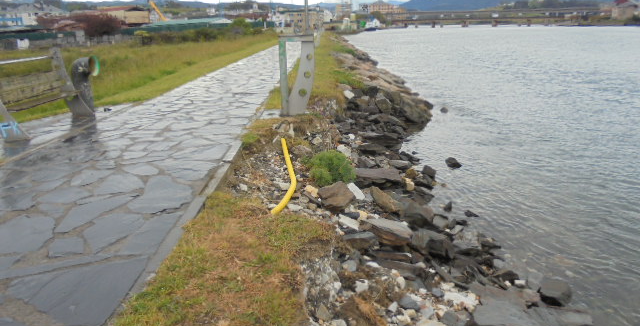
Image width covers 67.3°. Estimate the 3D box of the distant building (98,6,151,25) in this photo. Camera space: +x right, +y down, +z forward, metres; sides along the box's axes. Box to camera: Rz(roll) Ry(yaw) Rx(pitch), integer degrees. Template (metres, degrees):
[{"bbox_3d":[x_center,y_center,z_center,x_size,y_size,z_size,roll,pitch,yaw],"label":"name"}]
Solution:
[{"bbox_3d":[-74.723,-55.234,183.165,22.400,8.100,9.500,14,22,40],"label":"distant building"}]

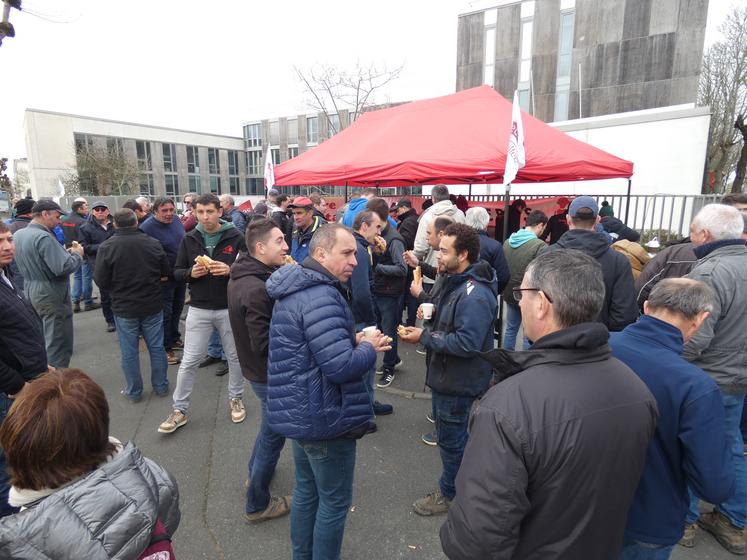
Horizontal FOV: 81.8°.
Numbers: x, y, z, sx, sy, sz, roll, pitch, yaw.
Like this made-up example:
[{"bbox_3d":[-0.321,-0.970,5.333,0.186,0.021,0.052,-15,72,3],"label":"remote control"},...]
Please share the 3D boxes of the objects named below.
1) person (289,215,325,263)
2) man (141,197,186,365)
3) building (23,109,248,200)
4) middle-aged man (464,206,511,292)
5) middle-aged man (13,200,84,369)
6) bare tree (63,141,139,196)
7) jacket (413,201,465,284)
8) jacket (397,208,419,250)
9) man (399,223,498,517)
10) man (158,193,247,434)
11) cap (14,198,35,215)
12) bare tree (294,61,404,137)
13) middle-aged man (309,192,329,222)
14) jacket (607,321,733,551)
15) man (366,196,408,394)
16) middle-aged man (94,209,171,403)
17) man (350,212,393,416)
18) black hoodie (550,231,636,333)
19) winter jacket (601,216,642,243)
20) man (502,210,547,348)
[{"bbox_3d":[-0.646,0.117,4.102,0.550,1.770,0.420,9,14,38],"label":"person"},{"bbox_3d":[-2.269,0.020,4.641,0.530,1.770,0.380,-8,14,-35],"label":"man"},{"bbox_3d":[-24.574,-11.165,44.634,9.000,8.300,21.400,6,13,30],"label":"building"},{"bbox_3d":[1.060,0.165,4.158,0.540,1.730,0.380,4,12,18],"label":"middle-aged man"},{"bbox_3d":[-3.074,0.131,4.081,0.500,1.780,0.500,-10,15,-40],"label":"middle-aged man"},{"bbox_3d":[-13.916,-4.764,21.995,3.700,4.600,3.400,6,13,29],"label":"bare tree"},{"bbox_3d":[0.657,-0.445,4.297,0.580,0.760,0.380,-2,11,-7],"label":"jacket"},{"bbox_3d":[0.434,-0.480,5.510,0.360,0.780,0.550,0,11,0],"label":"jacket"},{"bbox_3d":[0.421,0.516,2.454,0.550,1.690,0.550,-2,11,-12],"label":"man"},{"bbox_3d":[-1.309,0.264,3.383,0.600,1.830,0.500,-1,11,-3],"label":"man"},{"bbox_3d":[-3.647,-0.791,4.528,0.190,0.150,0.250,-9,14,-38],"label":"cap"},{"bbox_3d":[-0.910,-4.893,16.367,4.500,7.000,4.200,0,11,0],"label":"bare tree"},{"bbox_3d":[-0.696,-0.113,5.177,0.380,1.800,0.520,4,12,19],"label":"middle-aged man"},{"bbox_3d":[1.003,0.496,1.467,0.420,0.770,0.530,-10,15,-40],"label":"jacket"},{"bbox_3d":[0.143,0.141,4.123,0.520,1.790,0.450,9,14,39],"label":"man"},{"bbox_3d":[-2.158,0.212,3.912,0.590,1.730,0.420,-3,11,-15],"label":"middle-aged man"},{"bbox_3d":[-0.063,0.290,3.423,0.460,1.690,0.500,0,11,1],"label":"man"},{"bbox_3d":[1.540,0.042,3.034,0.560,0.800,0.370,5,12,24],"label":"black hoodie"},{"bbox_3d":[3.382,-0.559,5.909,0.450,0.660,0.520,5,12,23],"label":"winter jacket"},{"bbox_3d":[1.530,0.160,4.259,0.520,1.700,0.420,8,14,37],"label":"man"}]

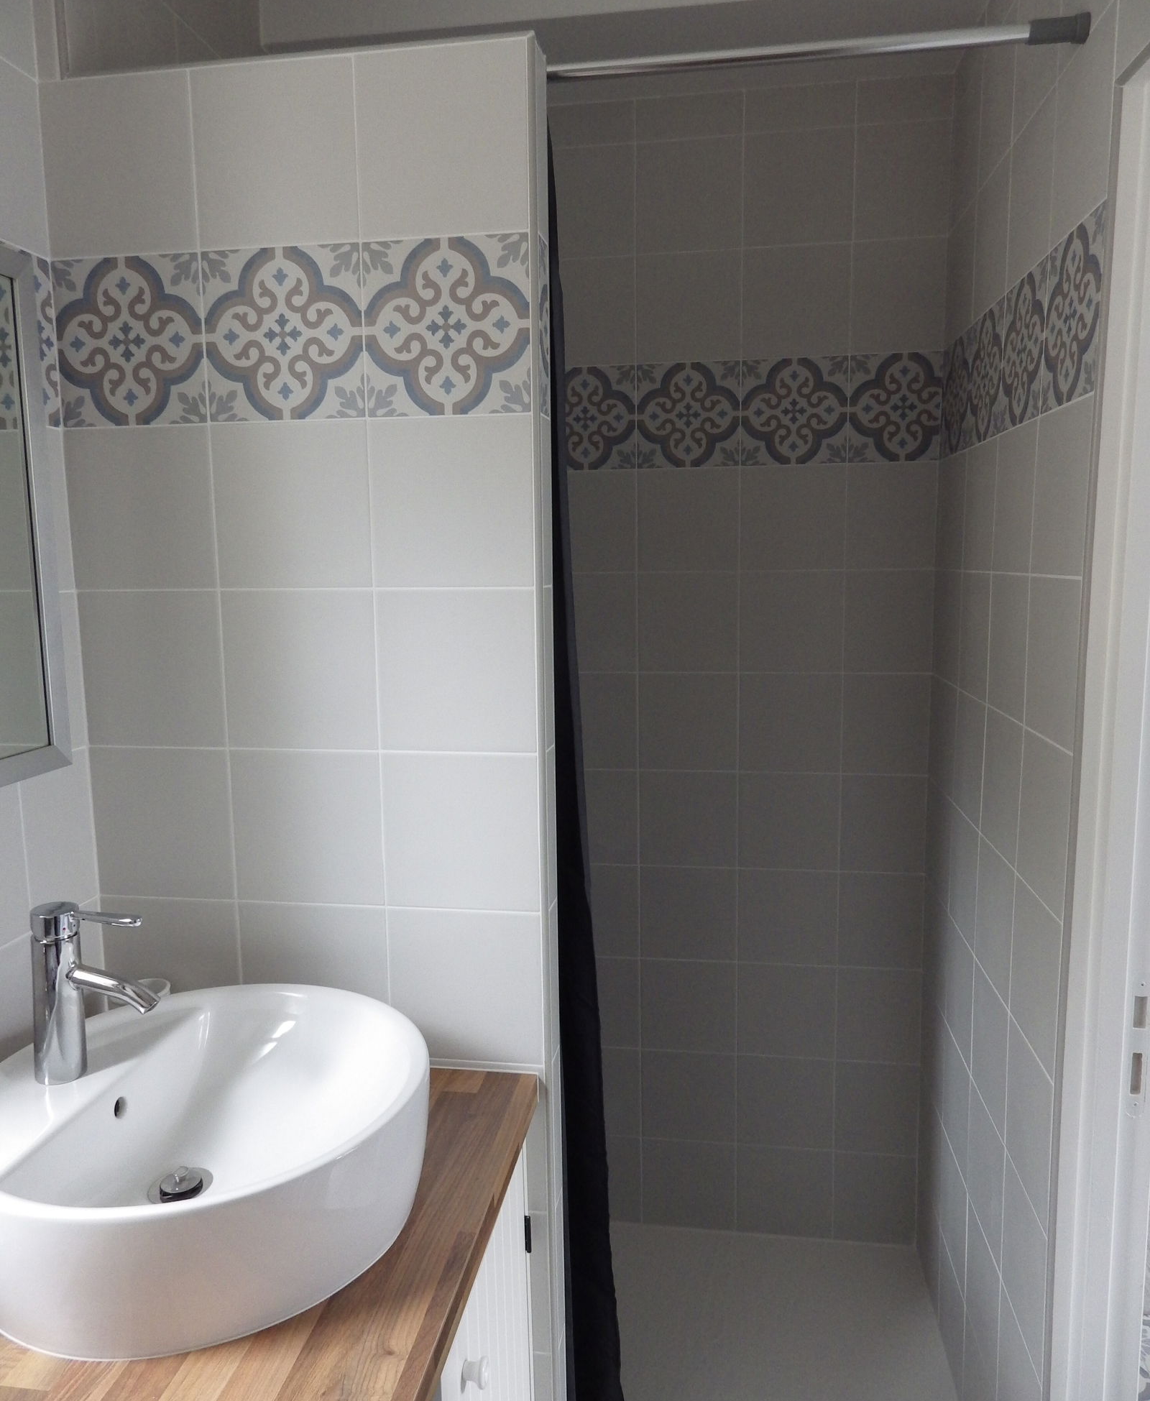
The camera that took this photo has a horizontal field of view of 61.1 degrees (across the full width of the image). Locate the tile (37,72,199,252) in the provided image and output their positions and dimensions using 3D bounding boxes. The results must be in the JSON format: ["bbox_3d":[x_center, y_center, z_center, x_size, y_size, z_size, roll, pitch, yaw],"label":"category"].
[{"bbox_3d":[-0.543,-0.632,1.159,0.191,0.199,0.009,0,8,8],"label":"tile"}]

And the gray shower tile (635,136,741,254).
[{"bbox_3d":[0.214,-0.942,1.823,0.198,0.198,0.009,0,8,8],"label":"gray shower tile"}]

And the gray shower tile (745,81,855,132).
[{"bbox_3d":[0.415,-1.092,1.801,0.201,0.076,0.010,0,7,8],"label":"gray shower tile"}]

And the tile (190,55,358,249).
[{"bbox_3d":[-0.348,-0.631,1.131,0.198,0.199,0.009,0,8,8],"label":"tile"}]

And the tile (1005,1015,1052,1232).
[{"bbox_3d":[0.596,0.546,1.270,0.010,0.200,0.193,0,7,9],"label":"tile"}]

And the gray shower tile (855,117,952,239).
[{"bbox_3d":[0.601,-0.953,1.792,0.167,0.200,0.010,0,8,9],"label":"gray shower tile"}]

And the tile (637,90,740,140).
[{"bbox_3d":[0.215,-1.093,1.831,0.200,0.076,0.010,0,7,8],"label":"tile"}]

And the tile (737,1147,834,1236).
[{"bbox_3d":[0.445,1.047,2.082,0.200,0.200,0.010,0,7,8],"label":"tile"}]

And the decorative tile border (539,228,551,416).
[{"bbox_3d":[-0.038,-0.437,1.161,0.010,0.200,0.065,1,8,8],"label":"decorative tile border"}]

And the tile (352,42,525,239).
[{"bbox_3d":[-0.150,-0.630,1.106,0.199,0.200,0.010,1,8,8],"label":"tile"}]

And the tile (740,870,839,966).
[{"bbox_3d":[0.432,0.444,1.988,0.198,0.198,0.009,0,8,8],"label":"tile"}]

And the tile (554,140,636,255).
[{"bbox_3d":[0.017,-0.958,1.881,0.200,0.200,0.010,0,7,8],"label":"tile"}]

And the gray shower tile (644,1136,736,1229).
[{"bbox_3d":[0.245,1.046,2.116,0.200,0.200,0.010,0,8,9],"label":"gray shower tile"}]

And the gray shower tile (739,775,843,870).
[{"bbox_3d":[0.433,0.245,1.974,0.201,0.200,0.010,0,7,8],"label":"gray shower tile"}]

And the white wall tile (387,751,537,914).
[{"bbox_3d":[-0.142,0.164,1.223,0.199,0.200,0.010,0,7,8],"label":"white wall tile"}]

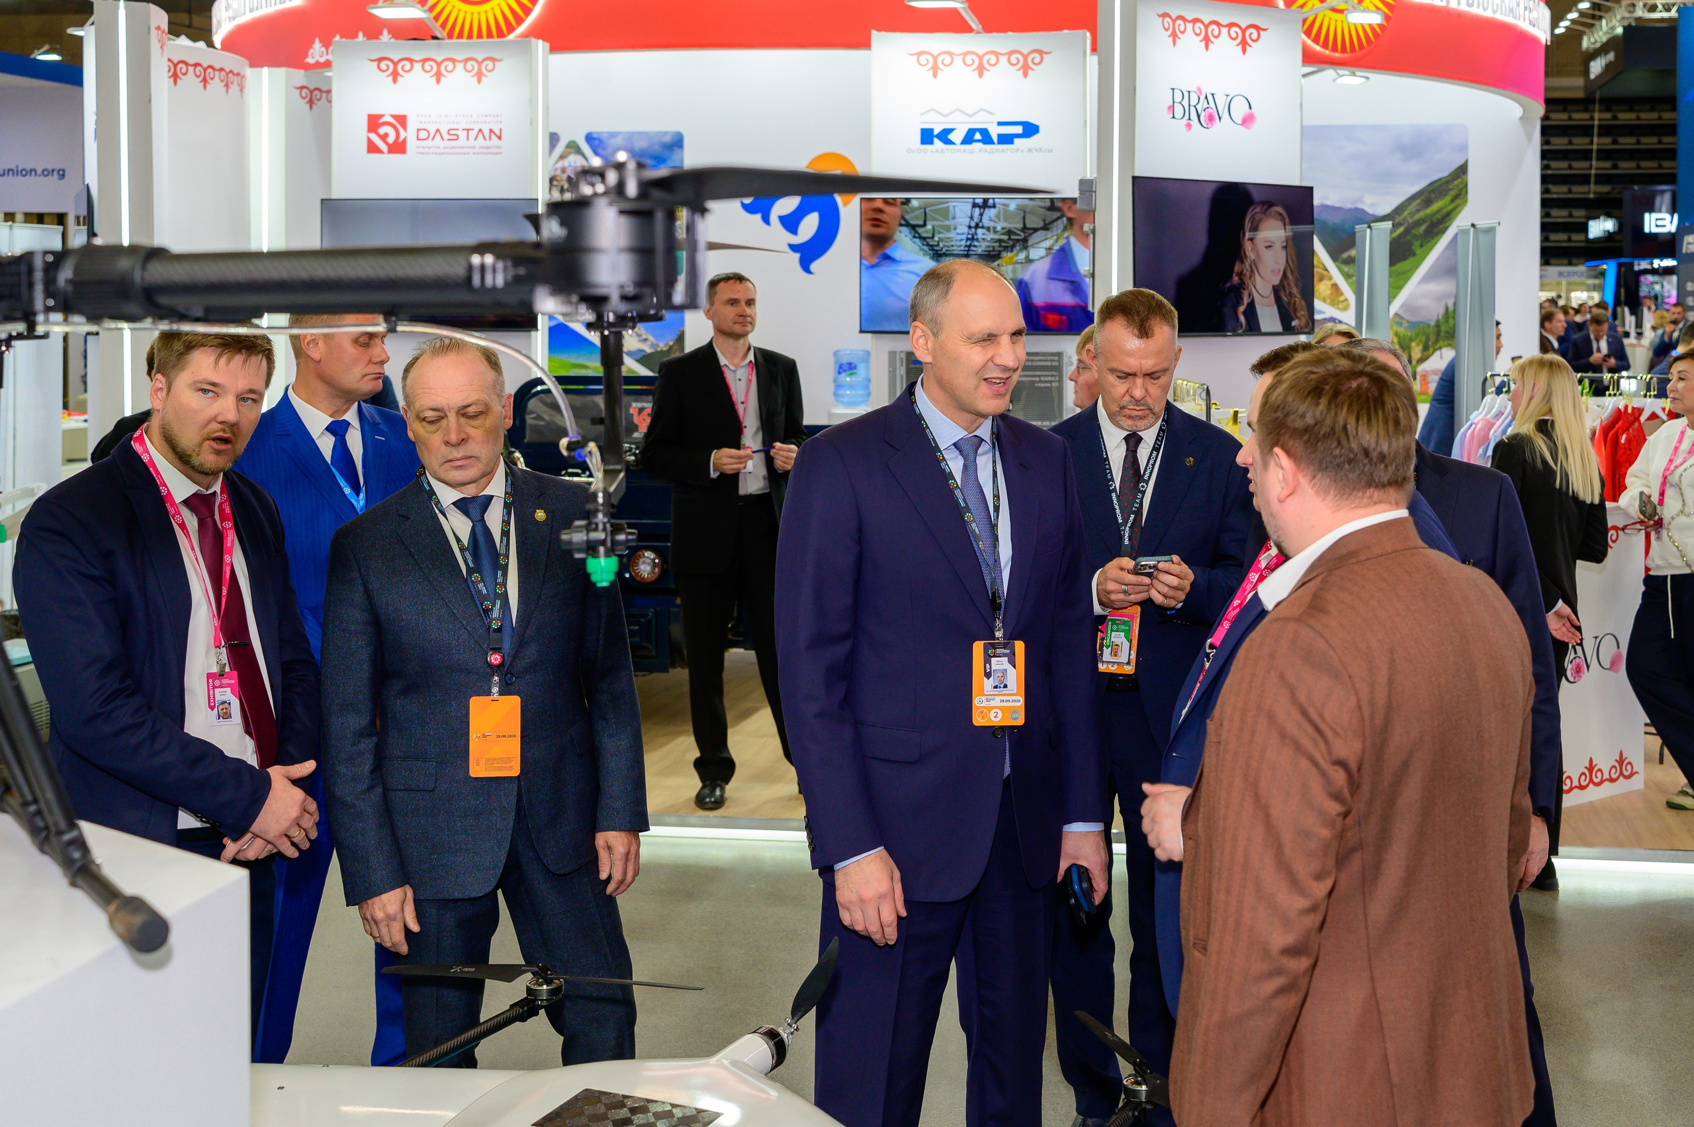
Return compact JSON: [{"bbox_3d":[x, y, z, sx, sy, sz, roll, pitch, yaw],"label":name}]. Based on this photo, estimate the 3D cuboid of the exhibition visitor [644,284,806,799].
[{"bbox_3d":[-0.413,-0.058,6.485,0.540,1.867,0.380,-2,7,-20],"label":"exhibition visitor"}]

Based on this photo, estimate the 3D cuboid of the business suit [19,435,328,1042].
[{"bbox_3d":[-1.098,0.519,3.080,0.420,1.450,0.550,4,6,40],"label":"business suit"}]

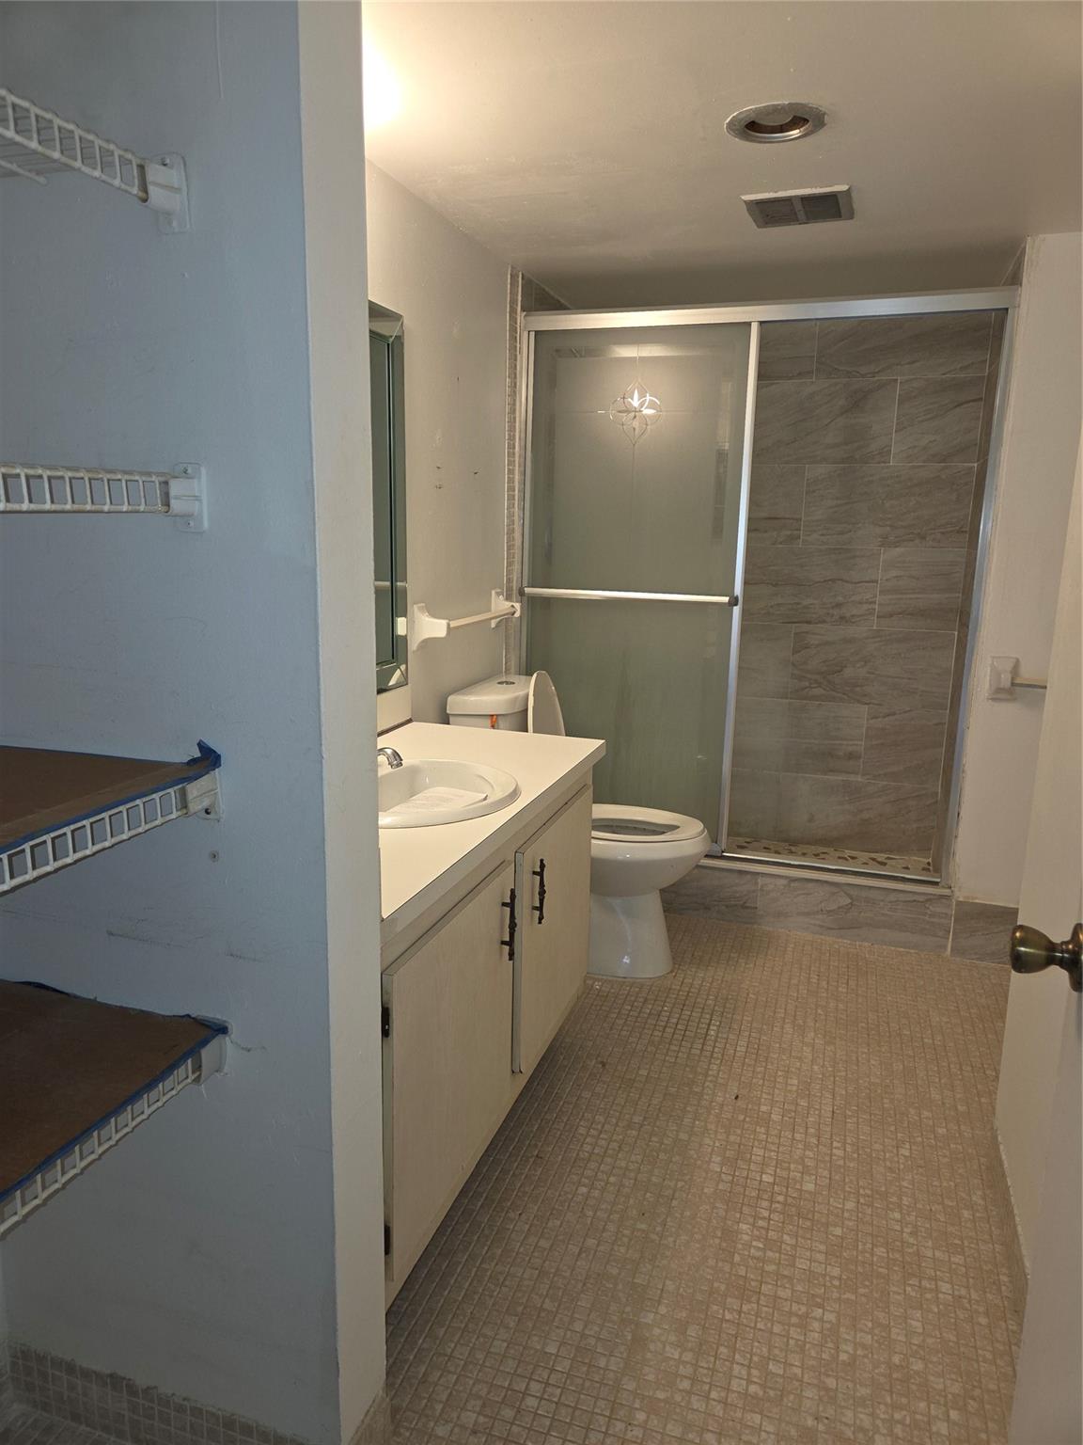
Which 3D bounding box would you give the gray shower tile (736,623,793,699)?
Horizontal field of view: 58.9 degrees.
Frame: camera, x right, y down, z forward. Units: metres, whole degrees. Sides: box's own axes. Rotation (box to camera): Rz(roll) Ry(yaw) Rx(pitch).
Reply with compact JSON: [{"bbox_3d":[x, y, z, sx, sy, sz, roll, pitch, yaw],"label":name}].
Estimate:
[{"bbox_3d":[0.726,-0.269,3.965,0.606,0.305,0.015,5,13,18],"label":"gray shower tile"}]

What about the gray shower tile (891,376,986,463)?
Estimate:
[{"bbox_3d":[1.464,-1.113,3.544,0.300,0.305,0.012,5,13,18],"label":"gray shower tile"}]

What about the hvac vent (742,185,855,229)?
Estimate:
[{"bbox_3d":[0.659,-1.317,2.453,0.265,0.023,0.250,5,13,18],"label":"hvac vent"}]

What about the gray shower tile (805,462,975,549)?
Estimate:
[{"bbox_3d":[1.310,-0.819,3.646,0.598,0.305,0.015,5,13,18],"label":"gray shower tile"}]

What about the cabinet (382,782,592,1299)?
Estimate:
[{"bbox_3d":[-0.311,0.552,2.127,0.553,0.740,1.222,5,13,18],"label":"cabinet"}]

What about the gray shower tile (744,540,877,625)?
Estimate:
[{"bbox_3d":[1.018,-0.544,3.805,0.606,0.305,0.015,5,13,18],"label":"gray shower tile"}]

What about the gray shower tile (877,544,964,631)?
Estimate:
[{"bbox_3d":[1.448,-0.505,3.664,0.295,0.305,0.015,5,13,18],"label":"gray shower tile"}]

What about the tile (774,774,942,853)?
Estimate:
[{"bbox_3d":[1.285,0.385,3.912,0.607,0.303,0.012,5,13,18],"label":"tile"}]

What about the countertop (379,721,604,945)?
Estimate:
[{"bbox_3d":[-0.293,0.163,2.005,0.550,0.043,1.235,5,13,18],"label":"countertop"}]

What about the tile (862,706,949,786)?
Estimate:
[{"bbox_3d":[1.436,0.099,3.801,0.301,0.303,0.012,5,13,18],"label":"tile"}]

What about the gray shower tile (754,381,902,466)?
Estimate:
[{"bbox_3d":[1.054,-1.149,3.678,0.575,0.303,0.012,5,13,18],"label":"gray shower tile"}]

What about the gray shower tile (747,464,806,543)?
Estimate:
[{"bbox_3d":[0.737,-0.871,3.834,0.606,0.305,0.015,5,13,18],"label":"gray shower tile"}]

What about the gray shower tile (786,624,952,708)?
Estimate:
[{"bbox_3d":[1.298,-0.217,3.777,0.598,0.305,0.015,5,13,18],"label":"gray shower tile"}]

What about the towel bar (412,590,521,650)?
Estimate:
[{"bbox_3d":[-0.201,-0.318,2.909,0.088,0.125,0.660,5,13,18],"label":"towel bar"}]

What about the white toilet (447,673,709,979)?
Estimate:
[{"bbox_3d":[0.131,0.283,2.958,0.757,0.860,0.410,5,13,18],"label":"white toilet"}]

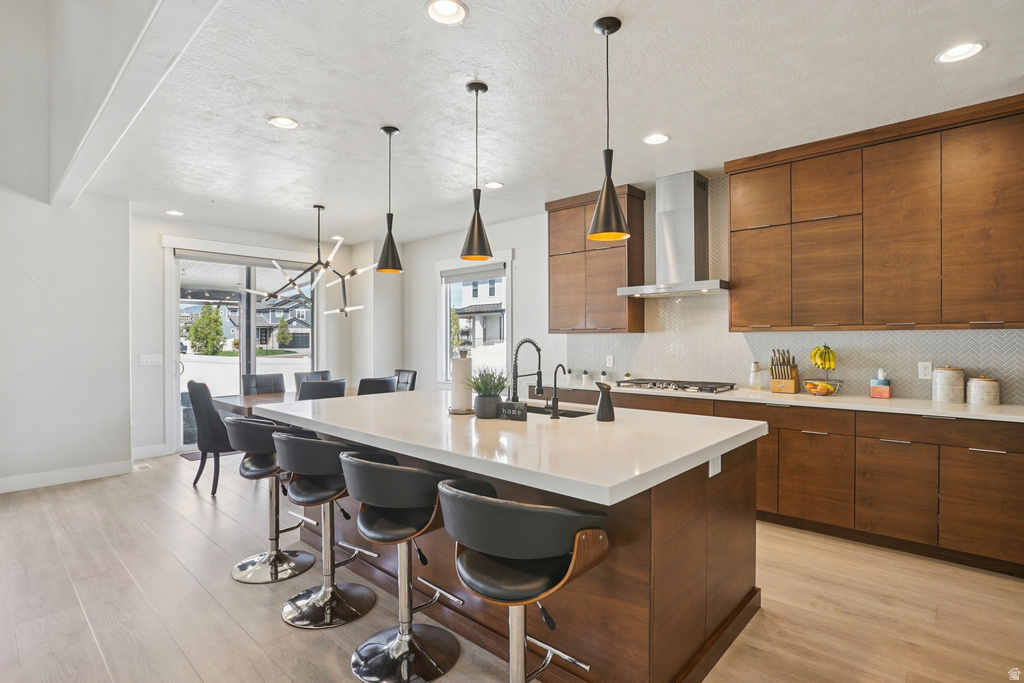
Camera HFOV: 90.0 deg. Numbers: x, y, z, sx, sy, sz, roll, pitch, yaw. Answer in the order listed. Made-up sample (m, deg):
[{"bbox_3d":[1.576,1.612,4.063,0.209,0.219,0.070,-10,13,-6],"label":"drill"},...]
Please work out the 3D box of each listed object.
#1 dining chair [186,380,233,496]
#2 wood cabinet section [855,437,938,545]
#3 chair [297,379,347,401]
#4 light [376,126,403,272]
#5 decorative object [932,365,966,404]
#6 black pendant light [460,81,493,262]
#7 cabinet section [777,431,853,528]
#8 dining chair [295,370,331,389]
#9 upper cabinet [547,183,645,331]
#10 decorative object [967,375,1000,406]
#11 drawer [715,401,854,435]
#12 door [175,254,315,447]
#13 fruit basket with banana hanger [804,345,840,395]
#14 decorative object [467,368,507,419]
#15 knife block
[{"bbox_3d":[-2.598,0.855,4.770,0.470,0.980,0.600,0,1,43],"label":"dining chair"},{"bbox_3d":[2.575,0.916,3.398,0.418,0.603,0.581,0,0,42],"label":"wood cabinet section"},{"bbox_3d":[-1.881,0.823,4.771,0.600,0.950,0.460,0,0,43],"label":"chair"},{"bbox_3d":[-0.802,-0.934,3.377,0.180,0.965,0.180,0,0,0],"label":"light"},{"bbox_3d":[2.814,0.274,3.297,0.162,0.238,0.162,0,0,43],"label":"decorative object"},{"bbox_3d":[-0.191,-0.951,2.862,0.180,0.945,0.180,0,0,0],"label":"black pendant light"},{"bbox_3d":[2.249,0.916,3.687,0.455,0.603,0.581,0,0,42],"label":"cabinet section"},{"bbox_3d":[-2.003,0.821,5.552,0.600,0.950,0.460,0,0,43],"label":"dining chair"},{"bbox_3d":[0.823,-0.745,5.085,0.955,1.340,0.370,0,0,43],"label":"upper cabinet"},{"bbox_3d":[3.030,0.320,3.290,0.160,0.192,0.160,0,1,43],"label":"decorative object"},{"bbox_3d":[2.052,0.534,3.805,0.917,0.165,0.480,0,1,43],"label":"drawer"},{"bbox_3d":[-3.339,0.102,6.595,0.120,2.360,1.760,0,0,43],"label":"door"},{"bbox_3d":[2.264,0.205,3.724,0.240,0.375,0.240,0,0,43],"label":"fruit basket with banana hanger"},{"bbox_3d":[-0.132,0.285,2.804,0.235,0.262,0.235,0,0,0],"label":"decorative object"},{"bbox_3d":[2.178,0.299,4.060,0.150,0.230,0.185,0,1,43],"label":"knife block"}]

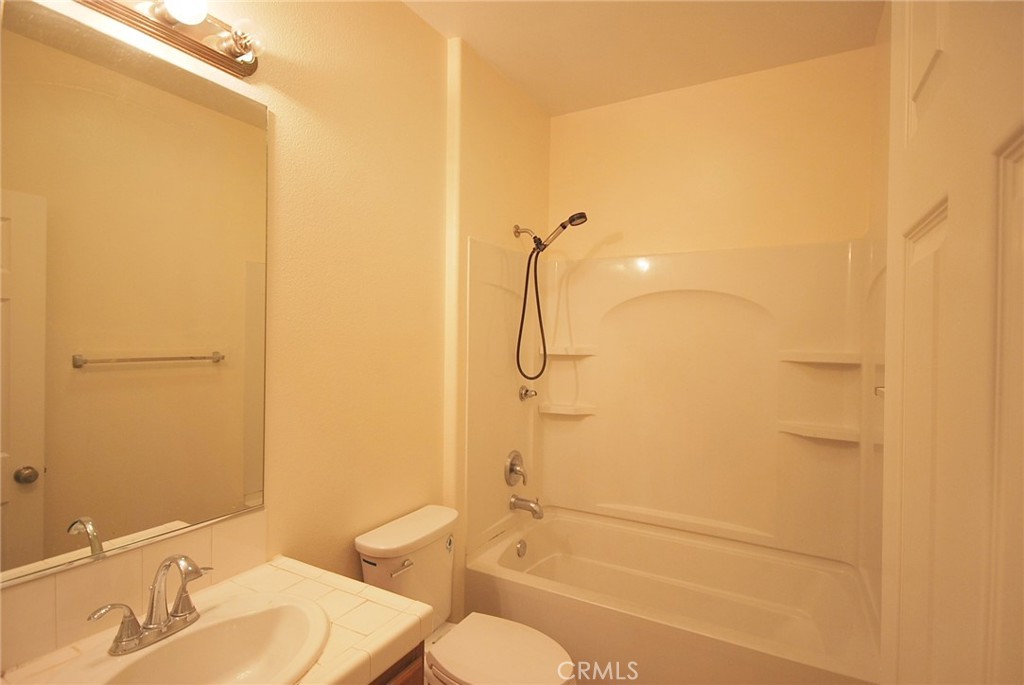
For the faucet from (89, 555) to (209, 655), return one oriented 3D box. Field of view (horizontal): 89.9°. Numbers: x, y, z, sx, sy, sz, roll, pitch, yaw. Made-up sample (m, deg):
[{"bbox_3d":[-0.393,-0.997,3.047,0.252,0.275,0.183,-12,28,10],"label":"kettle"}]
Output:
[{"bbox_3d":[-0.688,0.522,1.042,0.178,0.185,0.238,1,0,30],"label":"faucet"}]

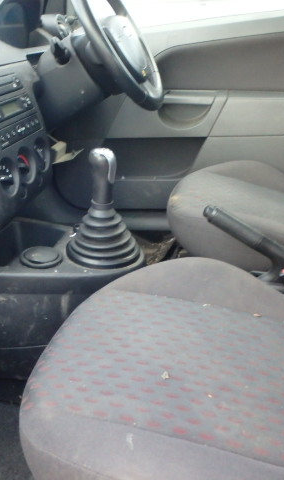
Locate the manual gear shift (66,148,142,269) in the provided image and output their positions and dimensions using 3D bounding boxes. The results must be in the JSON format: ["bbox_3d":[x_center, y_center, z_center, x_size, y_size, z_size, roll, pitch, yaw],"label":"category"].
[{"bbox_3d":[-0.072,-0.065,0.940,0.142,0.208,0.140,-2,25,1],"label":"manual gear shift"}]

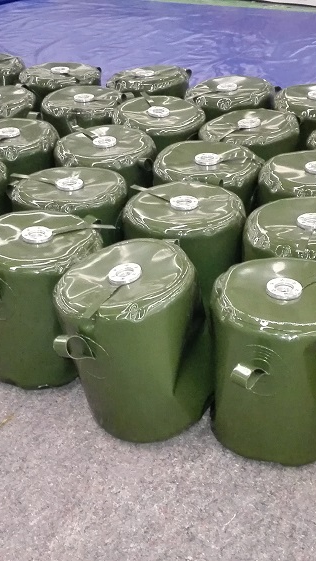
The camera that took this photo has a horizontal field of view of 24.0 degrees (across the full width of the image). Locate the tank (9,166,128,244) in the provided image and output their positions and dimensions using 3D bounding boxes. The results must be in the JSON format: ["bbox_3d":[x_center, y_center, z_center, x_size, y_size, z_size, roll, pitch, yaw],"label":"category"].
[{"bbox_3d":[-0.297,-0.133,2.627,0.400,0.445,0.400,-6,32,-6],"label":"tank"}]

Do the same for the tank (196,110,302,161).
[{"bbox_3d":[0.356,-0.414,2.949,0.385,0.440,0.385,-2,32,0],"label":"tank"}]

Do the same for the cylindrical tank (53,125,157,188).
[{"bbox_3d":[-0.204,-0.360,3.053,0.412,0.461,0.412,-2,32,1],"label":"cylindrical tank"}]

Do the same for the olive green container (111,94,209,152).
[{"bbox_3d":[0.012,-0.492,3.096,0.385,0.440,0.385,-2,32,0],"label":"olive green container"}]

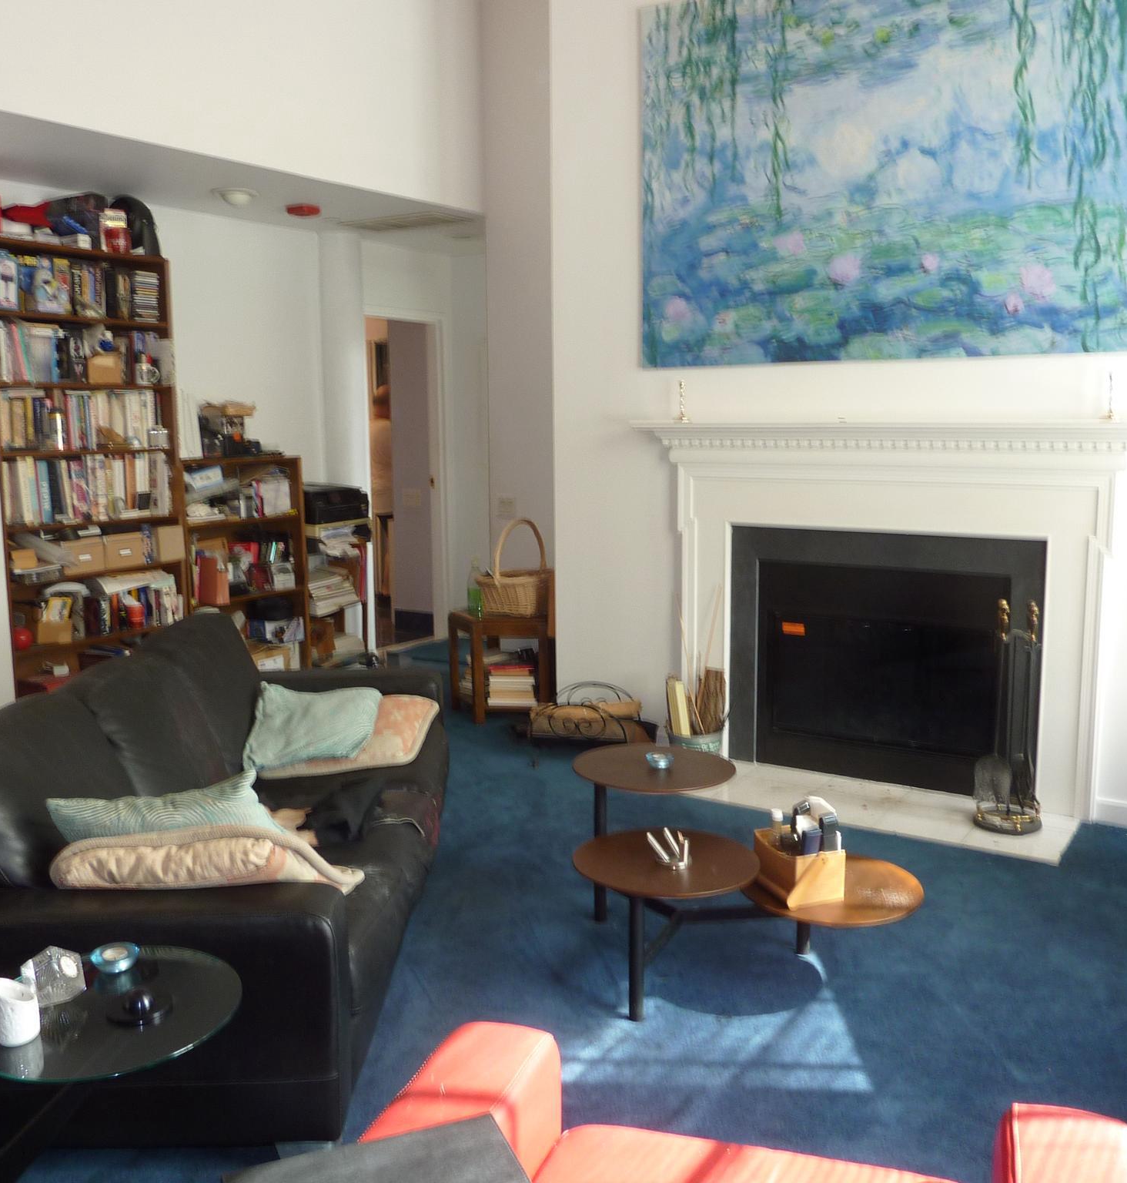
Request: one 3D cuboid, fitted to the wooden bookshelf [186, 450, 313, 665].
[{"bbox_3d":[-1.646,-0.025,5.665,0.280,1.260,0.698,6,10,37],"label":"wooden bookshelf"}]

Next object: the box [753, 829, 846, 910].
[{"bbox_3d":[0.599,0.696,2.895,0.140,0.135,0.200,-3,9,-20],"label":"box"}]

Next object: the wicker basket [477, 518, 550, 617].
[{"bbox_3d":[-0.215,-0.125,5.673,0.340,0.450,0.260,5,10,32],"label":"wicker basket"}]

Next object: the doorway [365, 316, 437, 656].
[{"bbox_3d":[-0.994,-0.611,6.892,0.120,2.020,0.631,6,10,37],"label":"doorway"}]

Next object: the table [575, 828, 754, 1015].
[{"bbox_3d":[0.255,0.845,2.844,0.455,0.357,0.455,0,8,0],"label":"table"}]

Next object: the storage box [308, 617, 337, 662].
[{"bbox_3d":[-1.290,0.254,6.100,0.170,0.235,0.150,6,10,37],"label":"storage box"}]

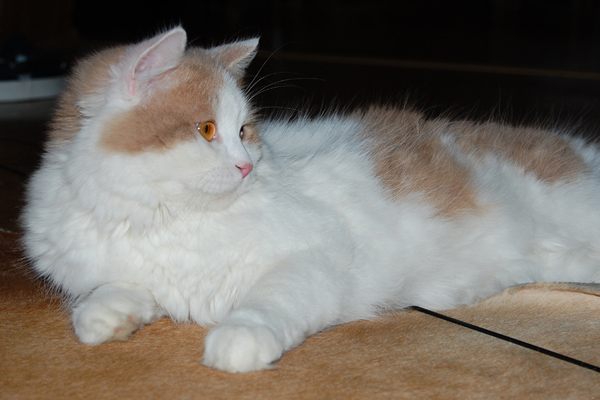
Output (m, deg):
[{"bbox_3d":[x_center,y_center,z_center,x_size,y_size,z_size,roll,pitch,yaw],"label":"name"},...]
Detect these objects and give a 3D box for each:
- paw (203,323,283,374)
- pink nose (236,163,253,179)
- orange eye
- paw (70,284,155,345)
[{"bbox_3d":[-0.041,0.106,0.935,0.054,0.036,0.058,4,18,14],"label":"paw"},{"bbox_3d":[-0.043,-0.023,1.010,0.008,0.011,0.014,10,20,30],"label":"pink nose"},{"bbox_3d":[-0.073,-0.054,1.020,0.010,0.015,0.017,15,22,40],"label":"orange eye"},{"bbox_3d":[-0.141,0.087,0.985,0.064,0.042,0.052,-16,23,-43],"label":"paw"}]

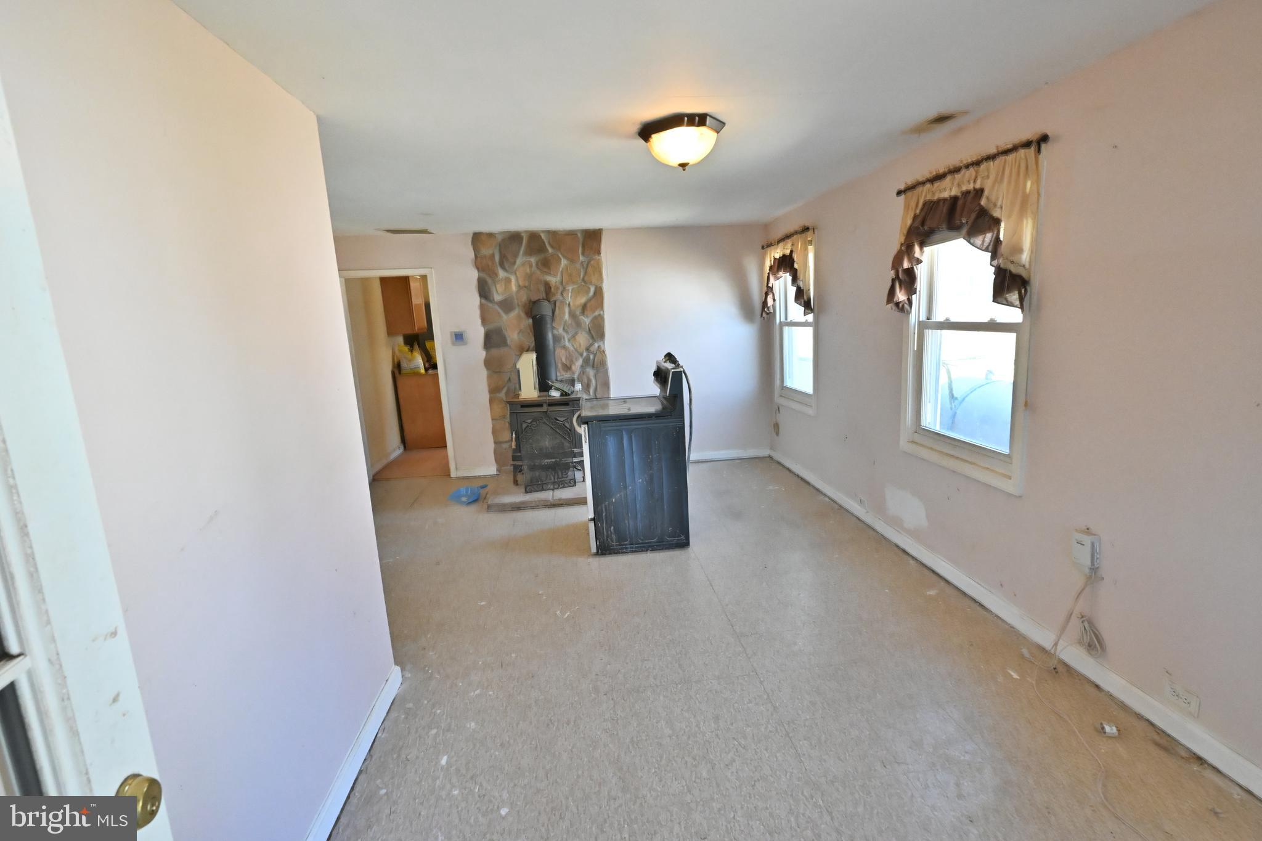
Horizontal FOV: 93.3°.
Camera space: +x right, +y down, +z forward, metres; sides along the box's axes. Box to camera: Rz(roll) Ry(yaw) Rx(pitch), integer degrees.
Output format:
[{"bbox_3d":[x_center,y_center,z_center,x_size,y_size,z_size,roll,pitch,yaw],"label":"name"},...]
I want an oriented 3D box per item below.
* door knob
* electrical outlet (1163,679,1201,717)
[{"bbox_3d":[-0.589,0.462,0.724,0.034,0.064,0.064,-5,10,-11],"label":"door knob"},{"bbox_3d":[1.843,0.936,1.999,0.011,0.071,0.115,-4,10,-5],"label":"electrical outlet"}]

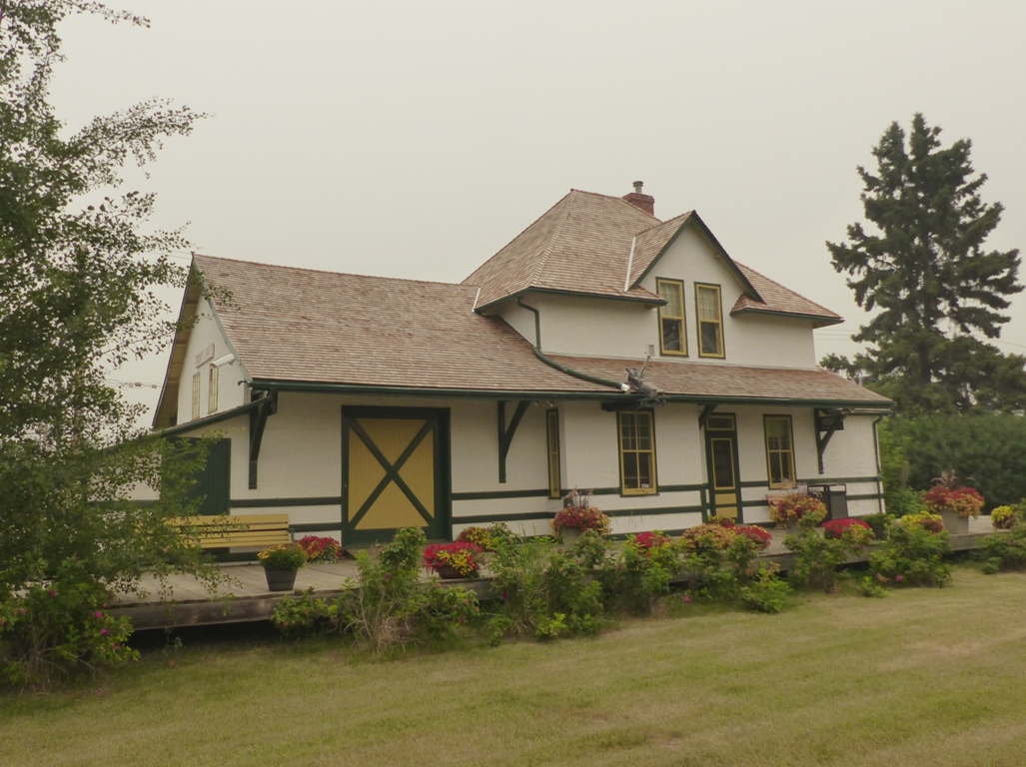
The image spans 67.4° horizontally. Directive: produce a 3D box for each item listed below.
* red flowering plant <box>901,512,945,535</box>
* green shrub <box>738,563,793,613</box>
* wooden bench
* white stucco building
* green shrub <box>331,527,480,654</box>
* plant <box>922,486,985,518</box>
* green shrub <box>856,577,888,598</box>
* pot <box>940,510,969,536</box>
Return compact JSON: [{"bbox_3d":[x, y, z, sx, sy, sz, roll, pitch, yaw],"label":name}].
[{"bbox_3d":[7.821,2.680,14.700,0.840,0.450,0.740,2,-8,-30],"label":"red flowering plant"},{"bbox_3d":[3.319,2.707,10.150,0.670,0.630,0.600,2,-8,-30],"label":"green shrub"},{"bbox_3d":[-4.495,2.489,11.977,2.050,0.780,0.650,2,-8,-30],"label":"wooden bench"},{"bbox_3d":[0.758,-1.009,20.466,18.100,9.600,10.200,2,-8,-30],"label":"white stucco building"},{"bbox_3d":[-1.219,2.343,8.700,1.580,1.380,1.200,2,-8,-30],"label":"green shrub"},{"bbox_3d":[8.584,2.307,15.000,1.120,0.640,1.030,2,-8,-30],"label":"plant"},{"bbox_3d":[5.125,2.905,11.000,0.430,0.300,0.390,2,-8,-30],"label":"green shrub"},{"bbox_3d":[8.604,2.706,15.000,0.590,0.510,0.570,2,-8,-30],"label":"pot"}]

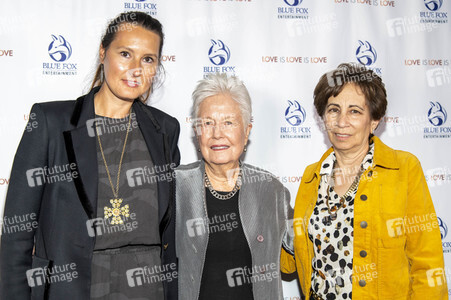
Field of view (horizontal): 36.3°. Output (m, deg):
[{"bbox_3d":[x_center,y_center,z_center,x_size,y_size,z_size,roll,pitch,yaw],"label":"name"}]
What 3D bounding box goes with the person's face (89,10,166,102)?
[{"bbox_3d":[-0.267,-0.252,1.890,0.180,0.260,0.215,9,-2,-18],"label":"person's face"}]

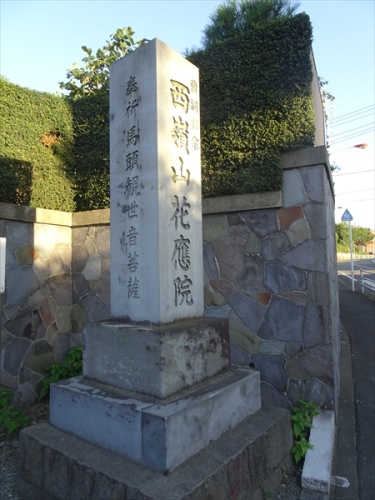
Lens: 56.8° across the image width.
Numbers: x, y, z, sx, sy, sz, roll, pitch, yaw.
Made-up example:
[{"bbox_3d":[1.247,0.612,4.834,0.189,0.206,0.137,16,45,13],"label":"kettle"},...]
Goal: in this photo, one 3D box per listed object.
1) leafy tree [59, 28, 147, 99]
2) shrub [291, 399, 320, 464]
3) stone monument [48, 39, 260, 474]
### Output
[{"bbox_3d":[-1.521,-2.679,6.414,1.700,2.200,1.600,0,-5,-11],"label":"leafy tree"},{"bbox_3d":[0.885,1.361,2.600,0.220,0.360,0.270,-3,-5,24],"label":"shrub"},{"bbox_3d":[-0.209,-0.106,2.424,0.997,2.457,0.997,-5,-6,38],"label":"stone monument"}]

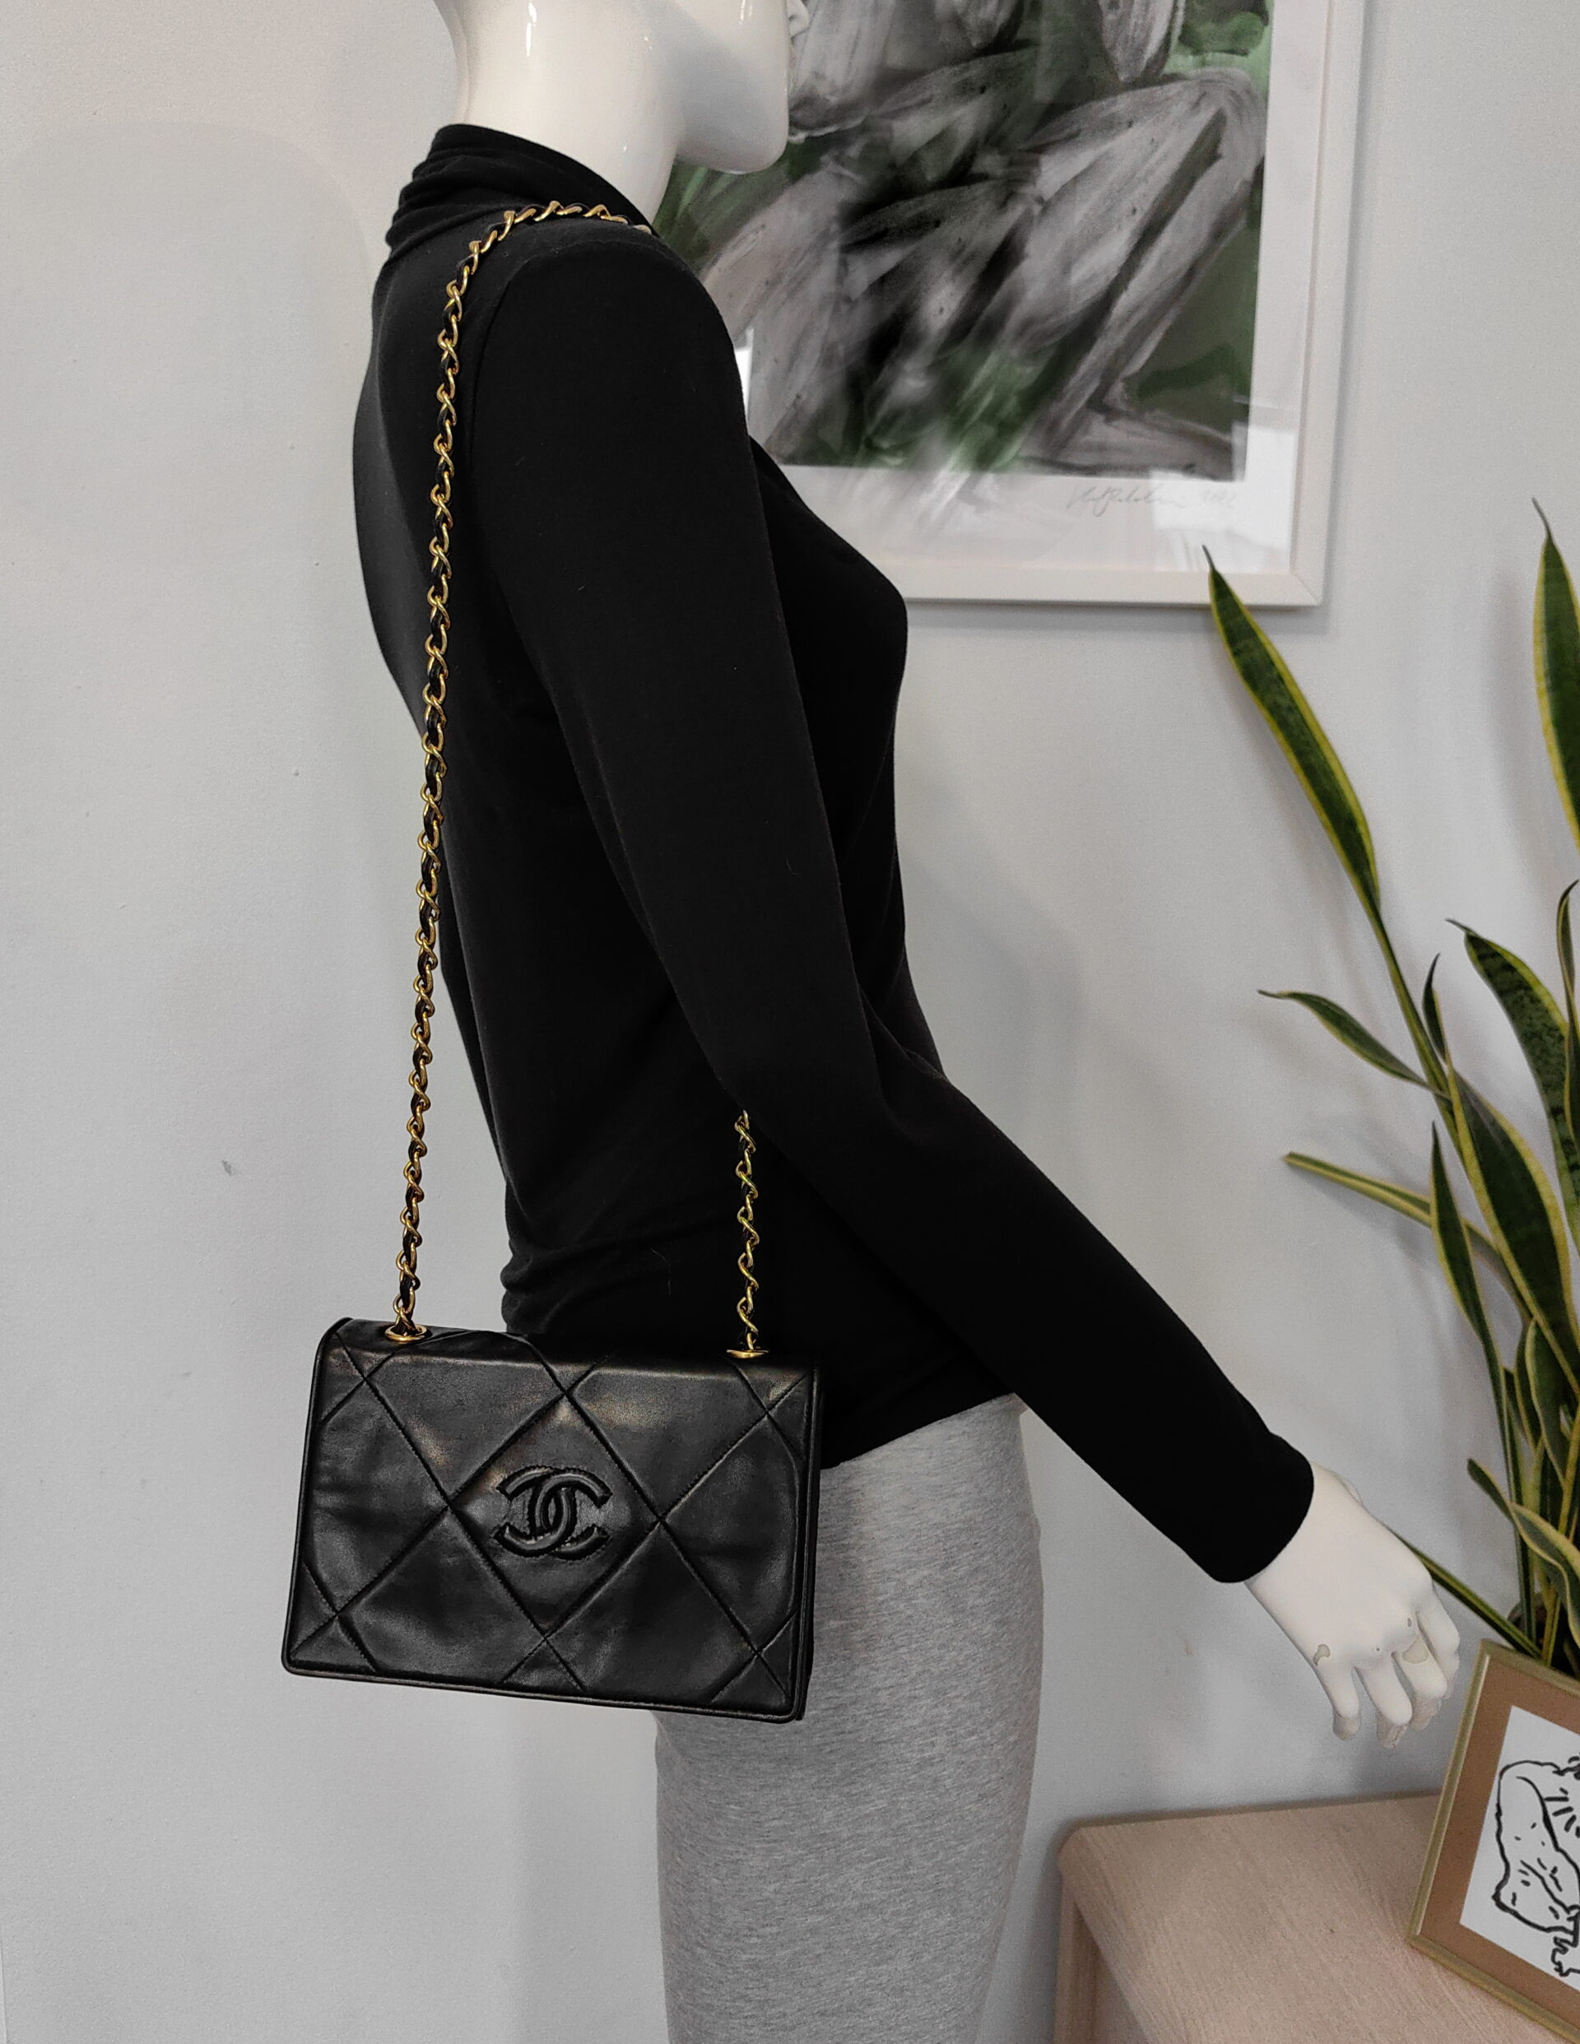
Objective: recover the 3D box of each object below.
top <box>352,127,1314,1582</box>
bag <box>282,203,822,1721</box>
[{"bbox_3d":[0.000,-0.108,0.830,0.385,0.680,0.430,-2,9,-17],"label":"top"},{"bbox_3d":[-0.104,-0.037,0.750,0.230,0.670,0.110,2,5,4],"label":"bag"}]

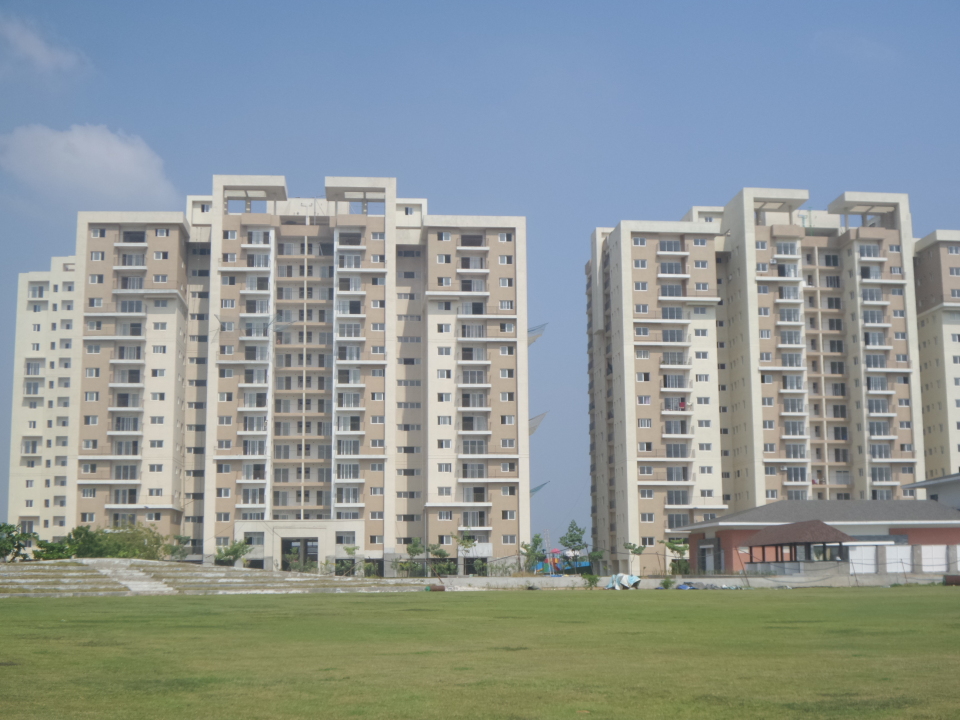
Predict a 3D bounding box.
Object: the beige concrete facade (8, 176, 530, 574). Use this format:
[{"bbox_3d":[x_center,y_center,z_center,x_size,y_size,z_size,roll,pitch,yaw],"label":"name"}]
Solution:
[{"bbox_3d":[-24.190,3.520,182.960,59.350,51.200,24.000,0,-9,-4],"label":"beige concrete facade"}]

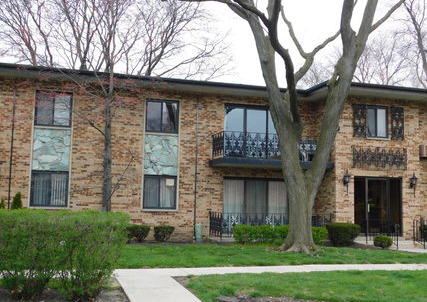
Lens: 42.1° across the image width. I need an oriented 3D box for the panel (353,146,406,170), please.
[{"bbox_3d":[6.068,0.247,20.357,2.243,0.790,0.096,3,-5,-16],"label":"panel"}]

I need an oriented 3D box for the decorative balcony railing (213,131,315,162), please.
[{"bbox_3d":[2.145,-0.068,20.201,4.141,0.884,1.320,3,-5,-17],"label":"decorative balcony railing"}]

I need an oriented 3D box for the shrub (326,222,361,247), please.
[{"bbox_3d":[4.434,2.828,18.903,1.184,0.778,1.100,3,-5,-17],"label":"shrub"}]

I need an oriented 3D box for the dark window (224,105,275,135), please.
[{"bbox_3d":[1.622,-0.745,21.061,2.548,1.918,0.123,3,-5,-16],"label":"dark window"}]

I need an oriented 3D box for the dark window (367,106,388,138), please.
[{"bbox_3d":[6.093,-1.085,20.615,0.904,1.154,0.100,3,-5,-17],"label":"dark window"}]

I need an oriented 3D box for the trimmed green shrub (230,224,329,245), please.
[{"bbox_3d":[2.312,2.788,18.676,3.362,0.609,0.800,3,-5,-17],"label":"trimmed green shrub"}]

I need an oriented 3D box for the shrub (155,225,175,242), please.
[{"bbox_3d":[-1.720,2.863,19.260,0.717,0.534,0.685,3,-5,-16],"label":"shrub"}]

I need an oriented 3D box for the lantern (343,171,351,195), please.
[{"bbox_3d":[4.751,1.143,19.820,0.210,0.927,0.280,3,-5,-16],"label":"lantern"}]

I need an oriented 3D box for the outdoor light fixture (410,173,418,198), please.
[{"bbox_3d":[7.394,1.255,20.558,0.210,0.917,0.280,3,-5,-16],"label":"outdoor light fixture"}]

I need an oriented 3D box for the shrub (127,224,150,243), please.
[{"bbox_3d":[-2.478,2.742,18.472,0.769,0.589,0.720,3,-5,-17],"label":"shrub"}]

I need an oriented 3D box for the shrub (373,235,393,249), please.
[{"bbox_3d":[5.454,2.900,17.821,0.607,0.423,0.603,3,-5,-16],"label":"shrub"}]

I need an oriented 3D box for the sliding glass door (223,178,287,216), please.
[{"bbox_3d":[1.582,2.080,20.622,2.592,2.082,0.120,3,-5,-17],"label":"sliding glass door"}]

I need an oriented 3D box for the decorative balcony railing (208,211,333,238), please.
[{"bbox_3d":[2.082,2.675,19.948,4.158,0.854,1.320,3,-5,-17],"label":"decorative balcony railing"}]

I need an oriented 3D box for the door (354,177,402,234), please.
[{"bbox_3d":[6.074,2.066,20.388,1.993,2.111,0.110,3,-5,-17],"label":"door"}]

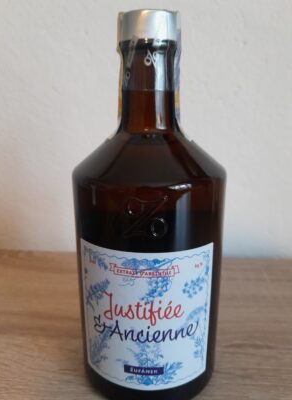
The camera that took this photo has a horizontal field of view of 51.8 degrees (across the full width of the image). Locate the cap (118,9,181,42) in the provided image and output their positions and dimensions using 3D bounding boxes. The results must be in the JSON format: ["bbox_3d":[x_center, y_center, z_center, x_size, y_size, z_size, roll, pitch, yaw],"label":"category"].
[{"bbox_3d":[0.002,-0.086,0.153,0.029,0.012,0.029,0,15,0],"label":"cap"}]

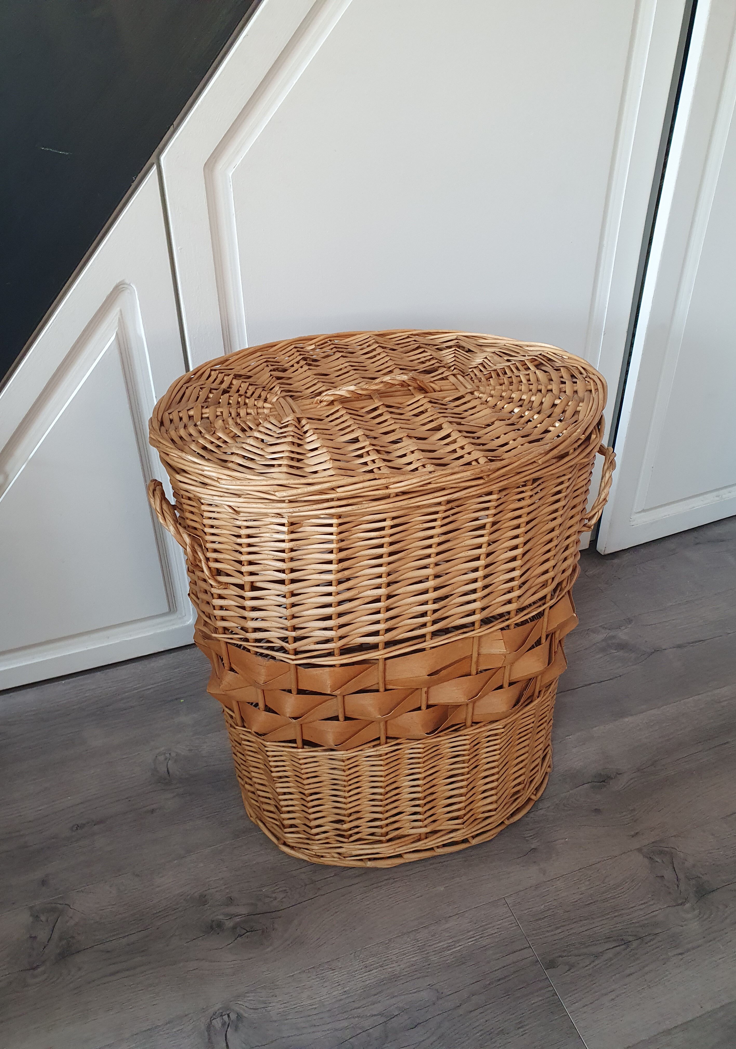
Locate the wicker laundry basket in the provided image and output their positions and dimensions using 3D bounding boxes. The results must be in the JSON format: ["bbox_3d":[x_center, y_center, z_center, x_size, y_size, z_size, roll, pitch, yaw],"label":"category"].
[{"bbox_3d":[0.032,0.088,0.977,0.525,0.583,0.345,-9,34,-12],"label":"wicker laundry basket"}]

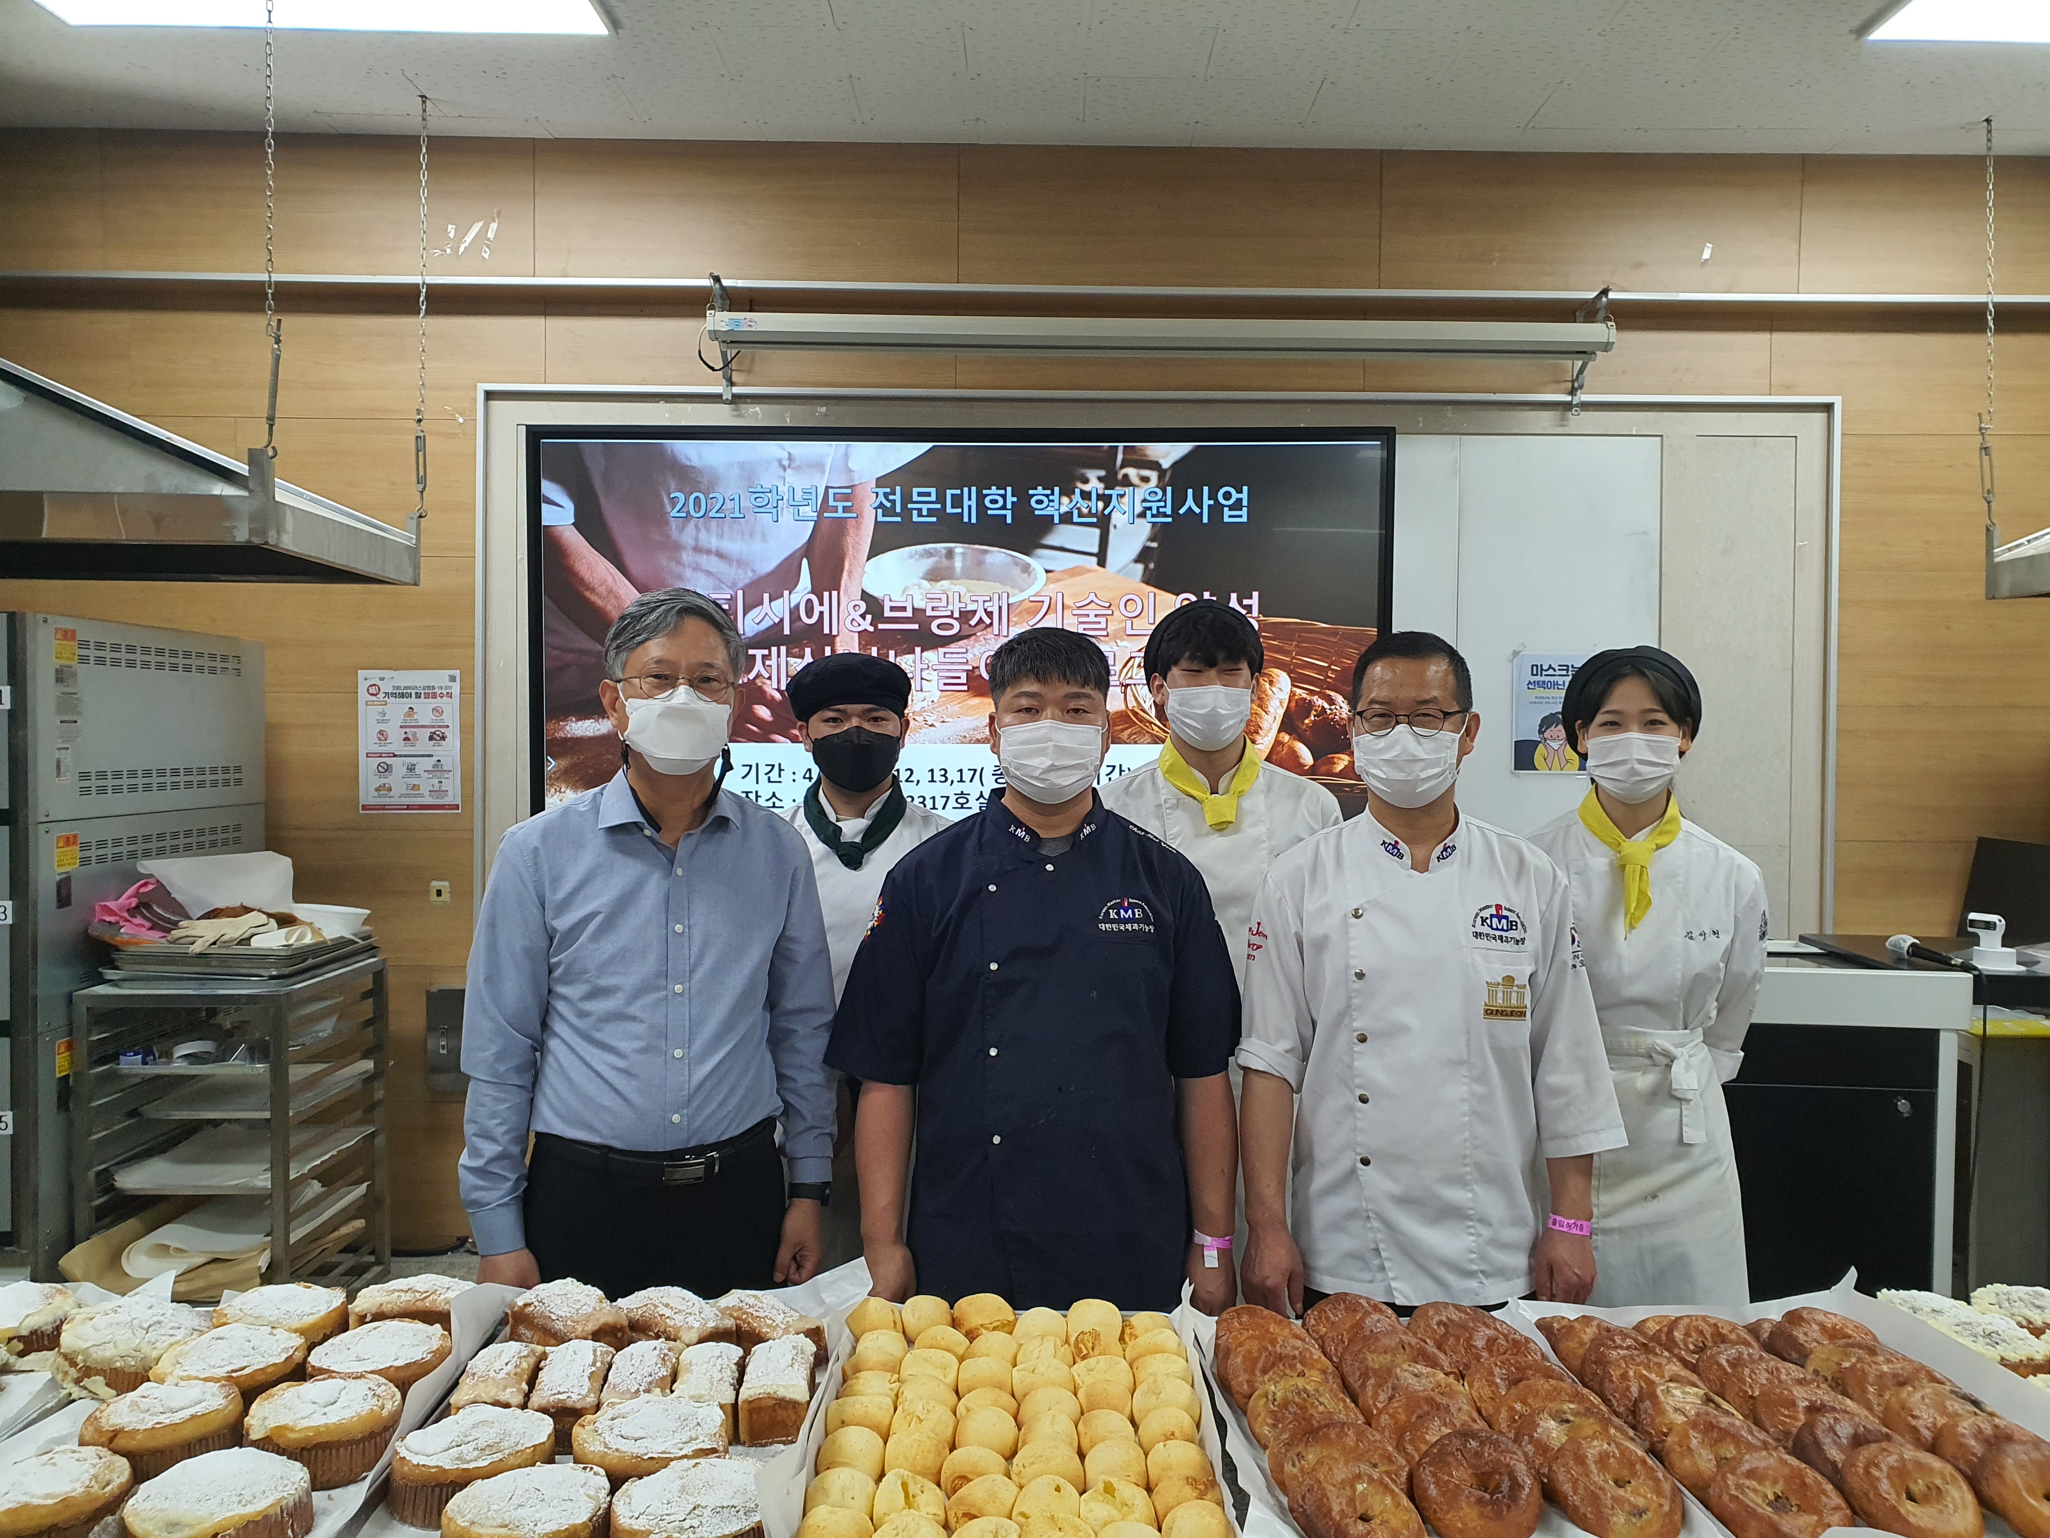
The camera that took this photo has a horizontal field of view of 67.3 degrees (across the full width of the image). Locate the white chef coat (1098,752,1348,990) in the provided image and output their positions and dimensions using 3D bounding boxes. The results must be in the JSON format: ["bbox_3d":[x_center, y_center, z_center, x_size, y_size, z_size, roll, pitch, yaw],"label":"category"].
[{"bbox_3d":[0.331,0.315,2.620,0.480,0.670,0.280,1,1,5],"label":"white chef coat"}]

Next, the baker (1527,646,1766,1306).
[{"bbox_3d":[0.966,0.651,2.447,0.440,1.686,0.310,1,1,12],"label":"baker"}]

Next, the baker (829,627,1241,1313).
[{"bbox_3d":[0.010,0.658,2.164,0.560,1.712,0.320,1,1,0],"label":"baker"}]

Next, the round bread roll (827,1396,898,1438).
[{"bbox_3d":[-0.149,0.607,1.423,0.062,0.048,0.062,0,1,0],"label":"round bread roll"}]

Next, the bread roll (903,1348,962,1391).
[{"bbox_3d":[-0.093,0.606,1.545,0.061,0.047,0.061,0,1,0],"label":"bread roll"}]

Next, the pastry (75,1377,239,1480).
[{"bbox_3d":[-0.778,0.596,1.390,0.128,0.062,0.128,0,1,0],"label":"pastry"}]

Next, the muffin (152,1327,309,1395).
[{"bbox_3d":[-0.839,0.632,1.626,0.145,0.070,0.145,1,1,0],"label":"muffin"}]

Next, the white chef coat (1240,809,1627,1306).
[{"bbox_3d":[0.612,0.416,2.300,0.575,0.715,0.290,1,1,5],"label":"white chef coat"}]

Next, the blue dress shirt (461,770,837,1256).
[{"bbox_3d":[-0.508,0.328,2.080,0.500,0.650,0.280,0,1,-18],"label":"blue dress shirt"}]

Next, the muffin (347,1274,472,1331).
[{"bbox_3d":[-0.704,0.633,1.796,0.138,0.072,0.080,0,1,-1],"label":"muffin"}]

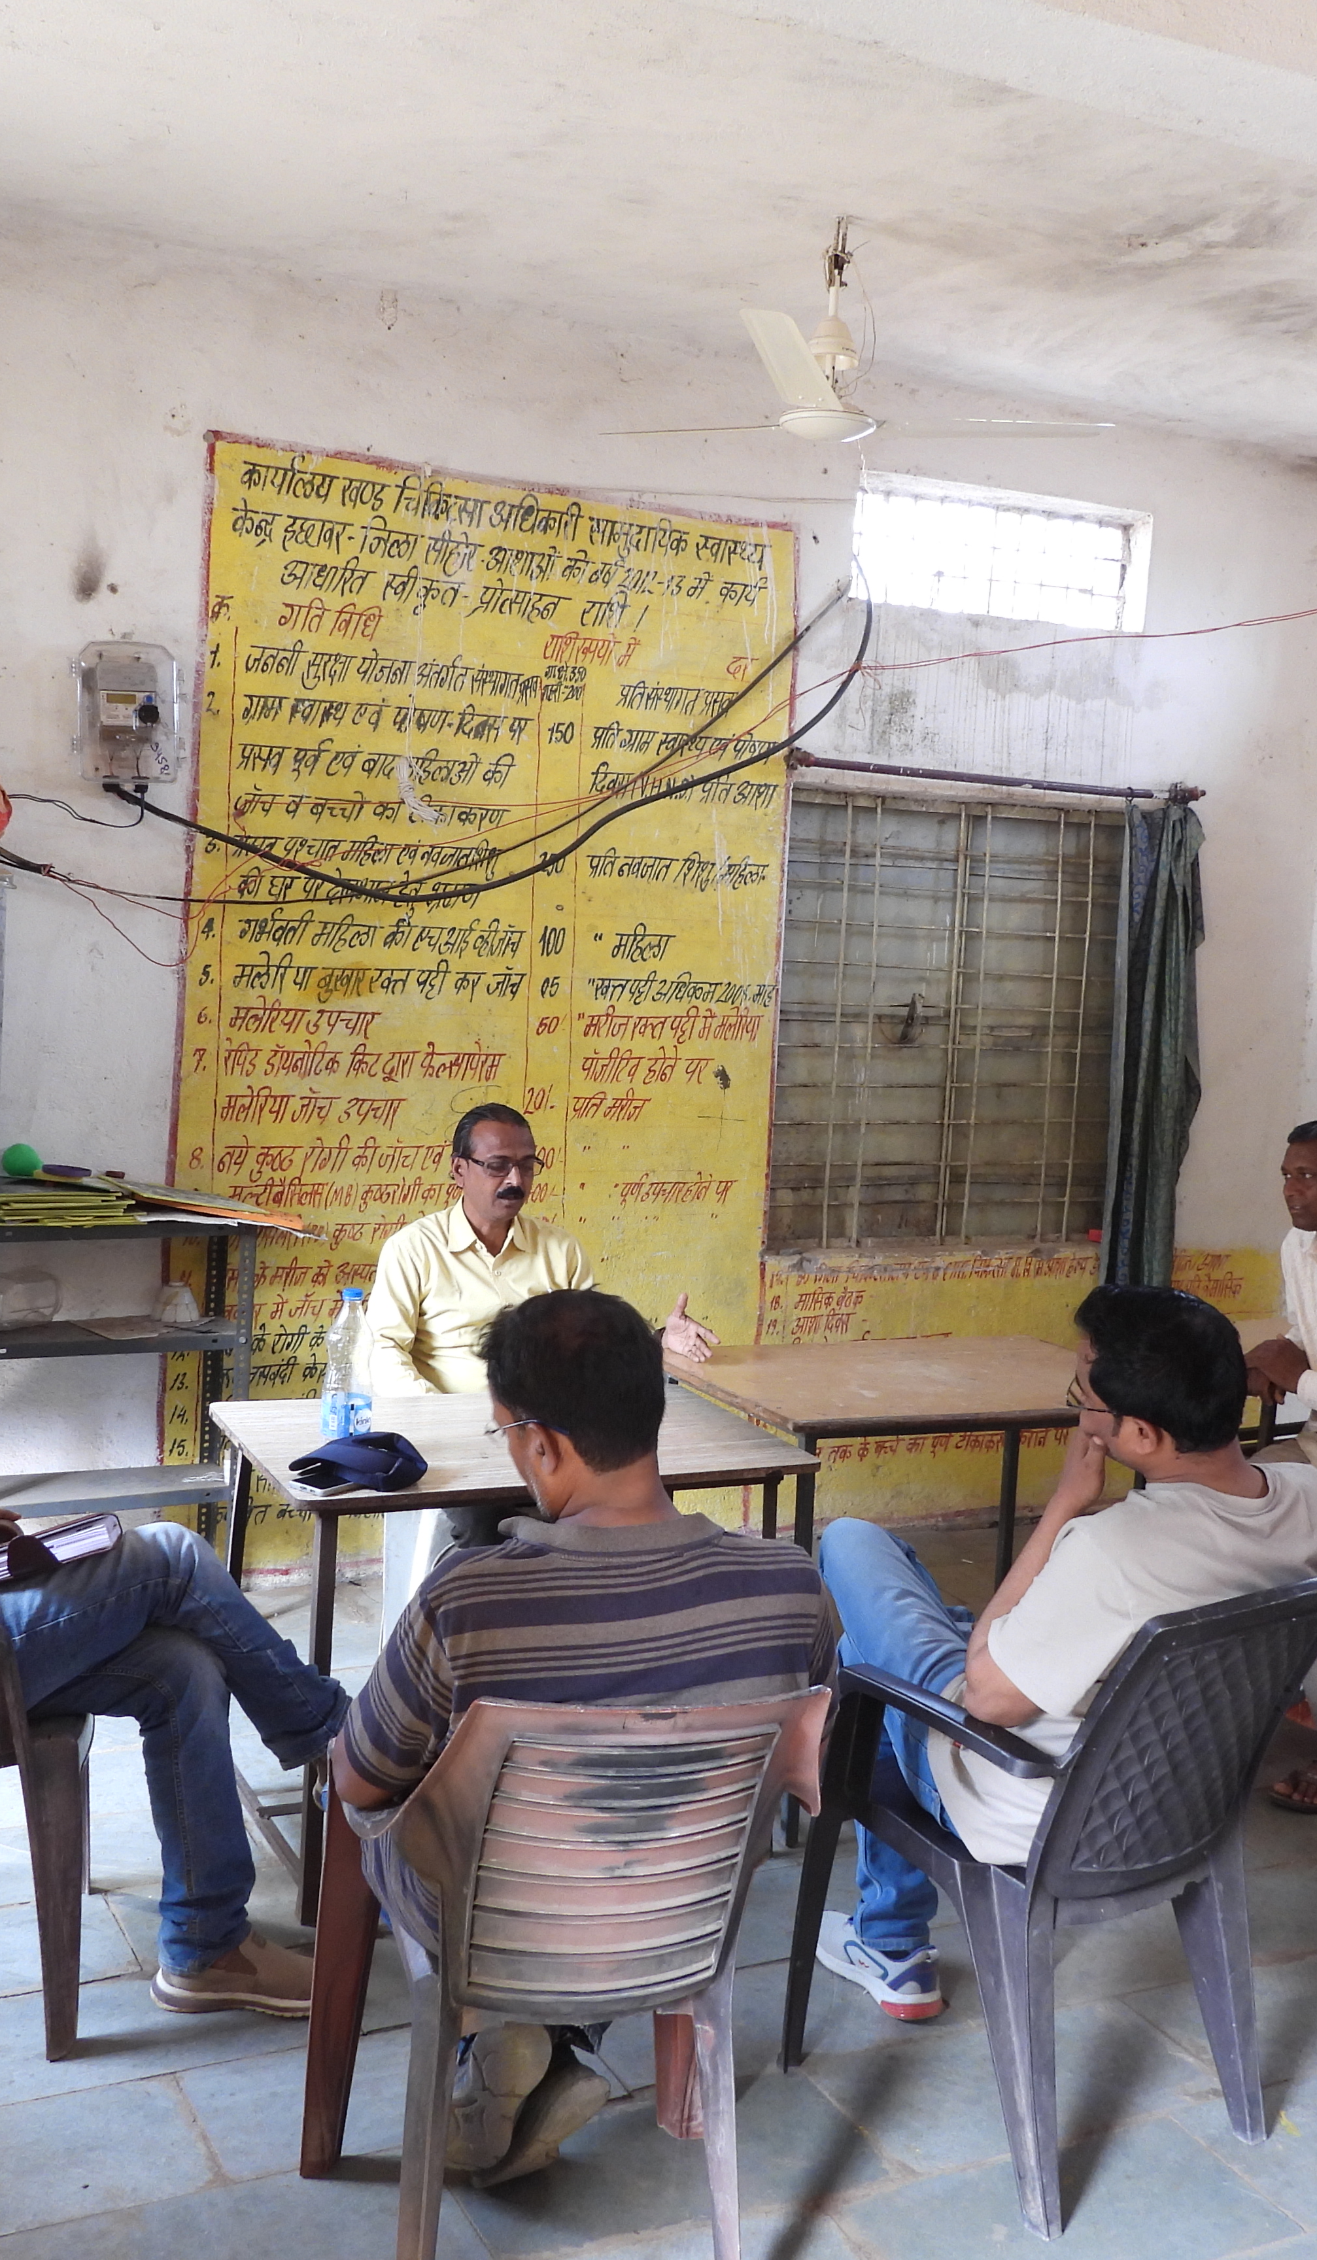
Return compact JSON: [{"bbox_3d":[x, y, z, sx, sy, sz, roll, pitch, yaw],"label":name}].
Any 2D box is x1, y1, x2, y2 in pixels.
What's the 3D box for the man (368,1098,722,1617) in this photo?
[{"bbox_3d":[-0.265,0.599,4.249,0.688,1.255,0.708,1,6,-21],"label":"man"}]

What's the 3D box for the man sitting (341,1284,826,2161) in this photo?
[{"bbox_3d":[-0.130,0.798,2.740,0.600,1.250,0.740,2,6,-12],"label":"man sitting"}]

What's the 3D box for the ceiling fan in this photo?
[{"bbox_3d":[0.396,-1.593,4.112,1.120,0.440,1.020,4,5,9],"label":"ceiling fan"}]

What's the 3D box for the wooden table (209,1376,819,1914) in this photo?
[{"bbox_3d":[-0.290,0.909,3.809,0.961,0.717,0.698,1,6,-26],"label":"wooden table"}]

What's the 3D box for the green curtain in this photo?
[{"bbox_3d":[1.438,-0.196,6.061,0.334,1.515,0.132,1,6,-26],"label":"green curtain"}]

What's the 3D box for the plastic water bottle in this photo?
[{"bbox_3d":[-0.548,0.413,3.710,0.081,0.257,0.081,1,6,-26],"label":"plastic water bottle"}]

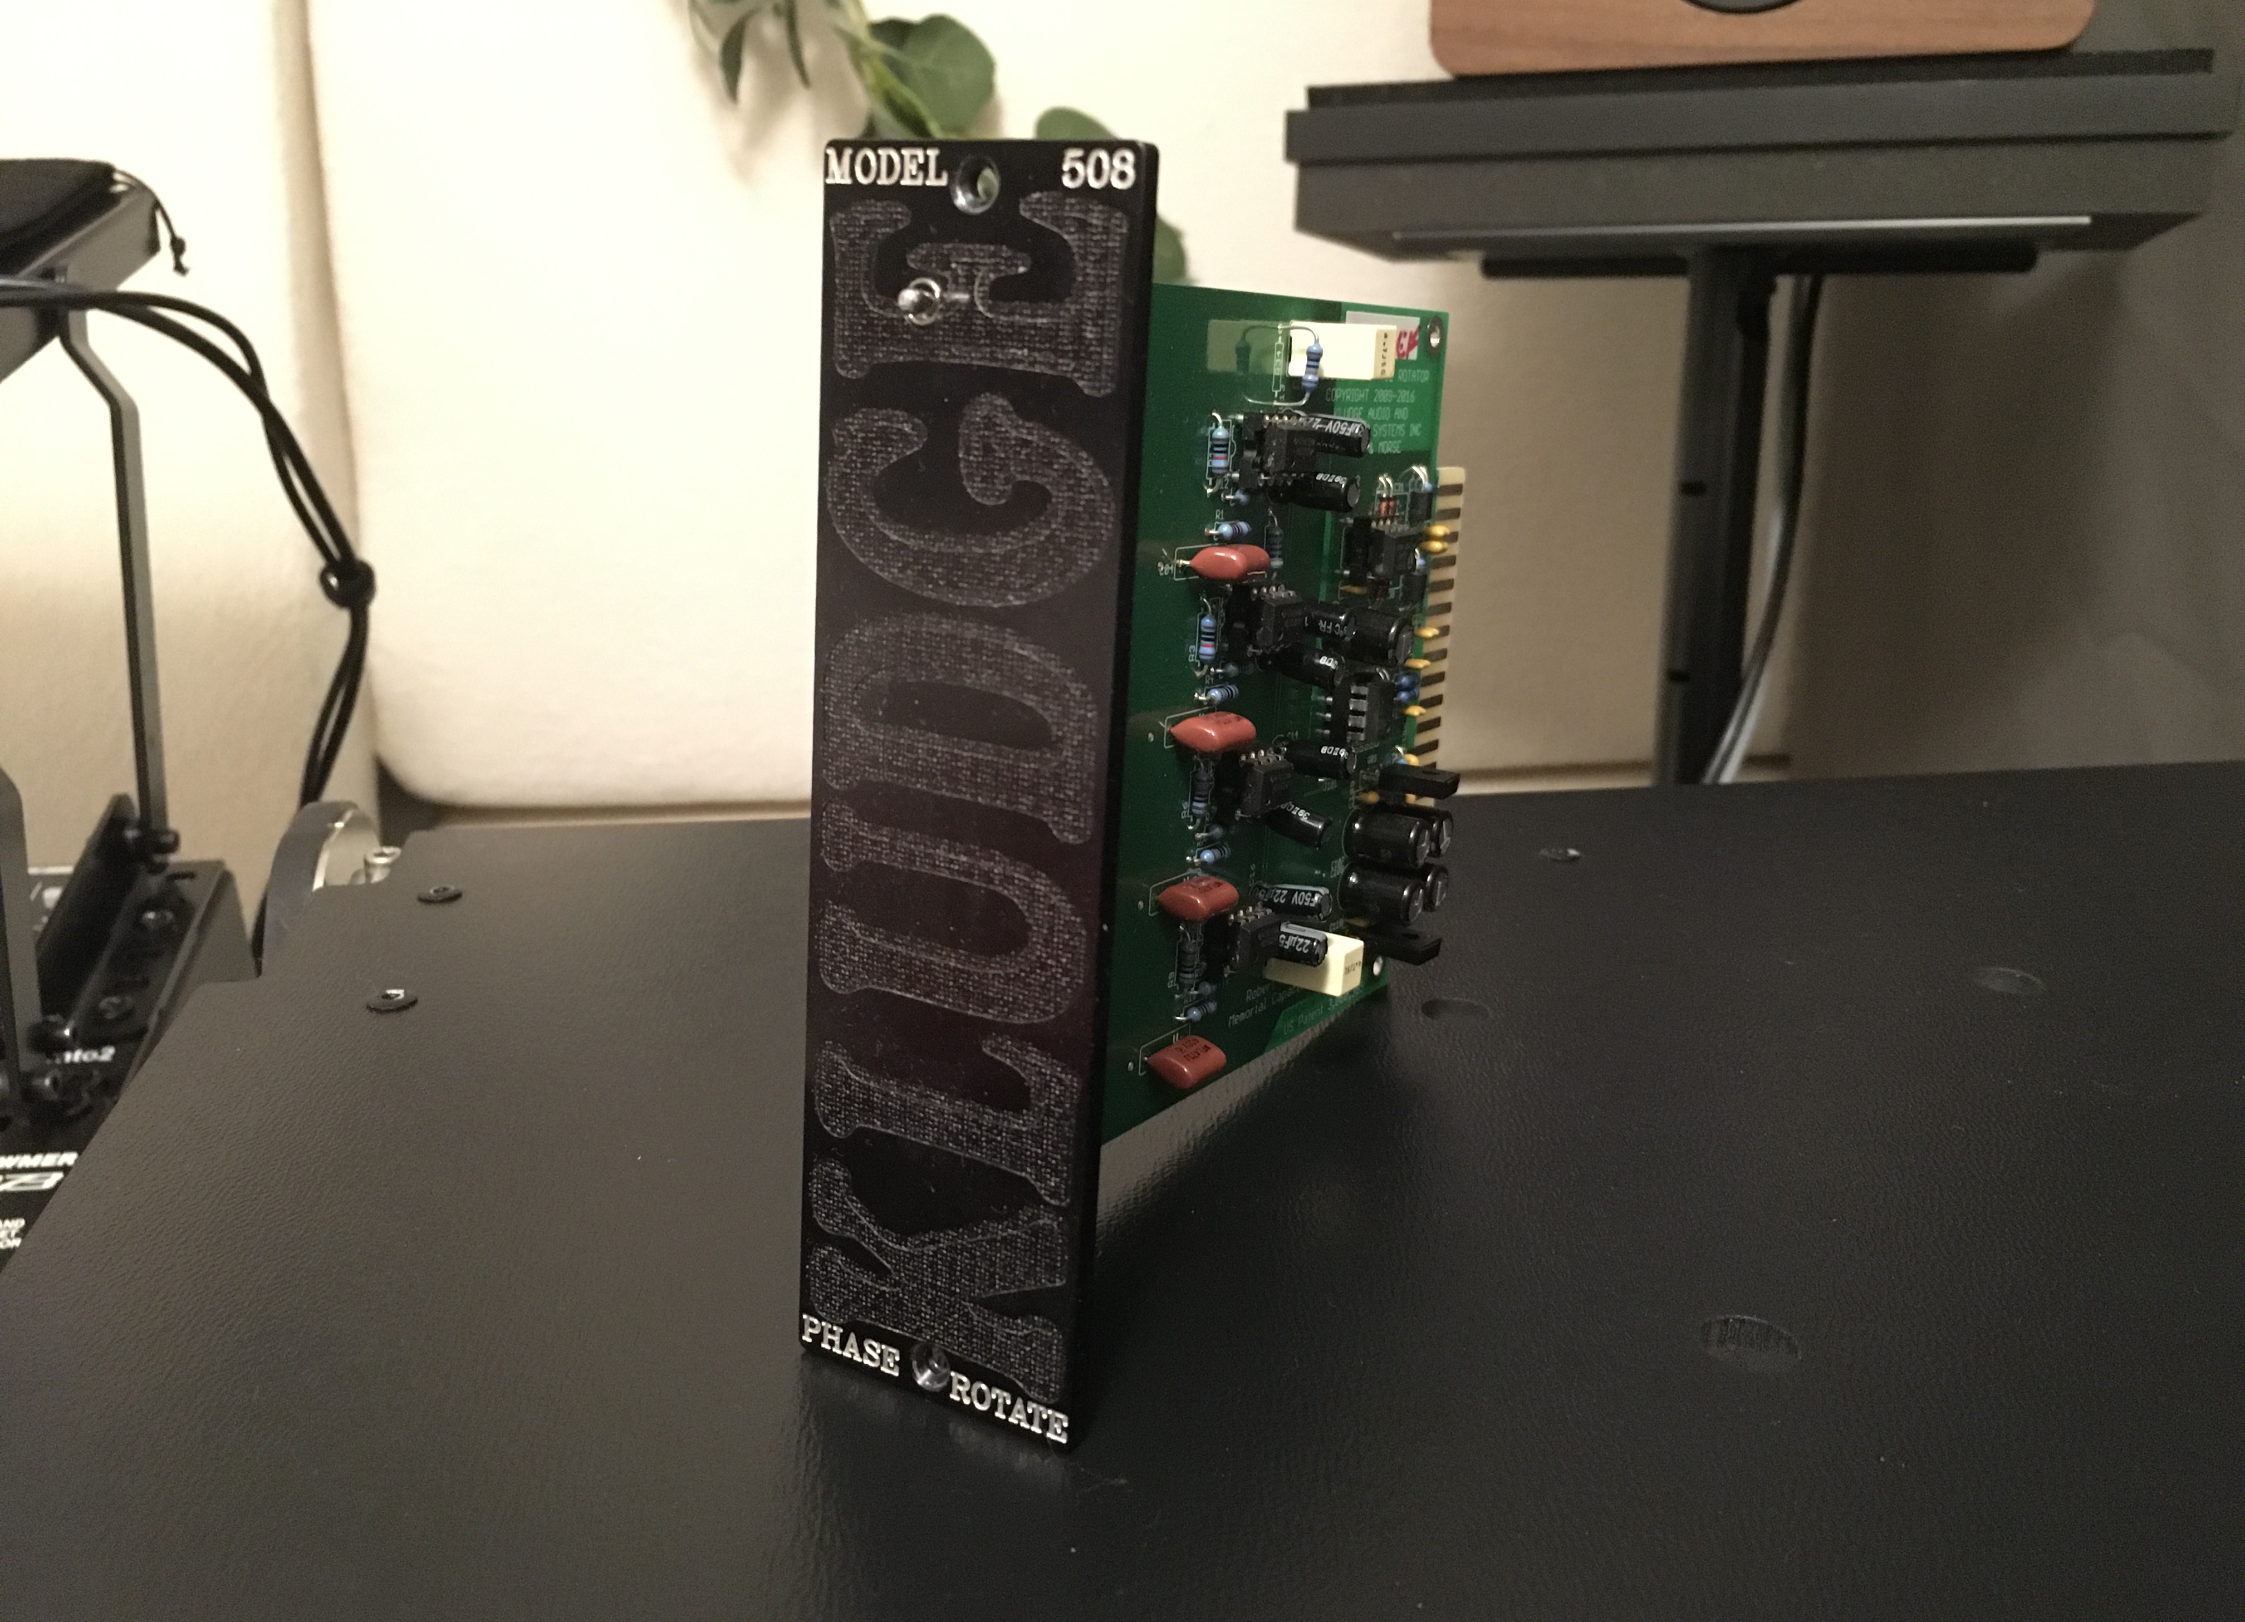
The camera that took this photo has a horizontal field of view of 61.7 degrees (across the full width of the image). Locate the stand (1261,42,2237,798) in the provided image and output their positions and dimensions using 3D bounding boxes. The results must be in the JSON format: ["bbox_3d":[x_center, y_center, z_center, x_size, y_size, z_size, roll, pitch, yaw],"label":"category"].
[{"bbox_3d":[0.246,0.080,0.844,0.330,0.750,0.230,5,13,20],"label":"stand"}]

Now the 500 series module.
[{"bbox_3d":[0.018,-0.011,0.251,0.038,0.133,0.160,12,16,29],"label":"500 series module"}]

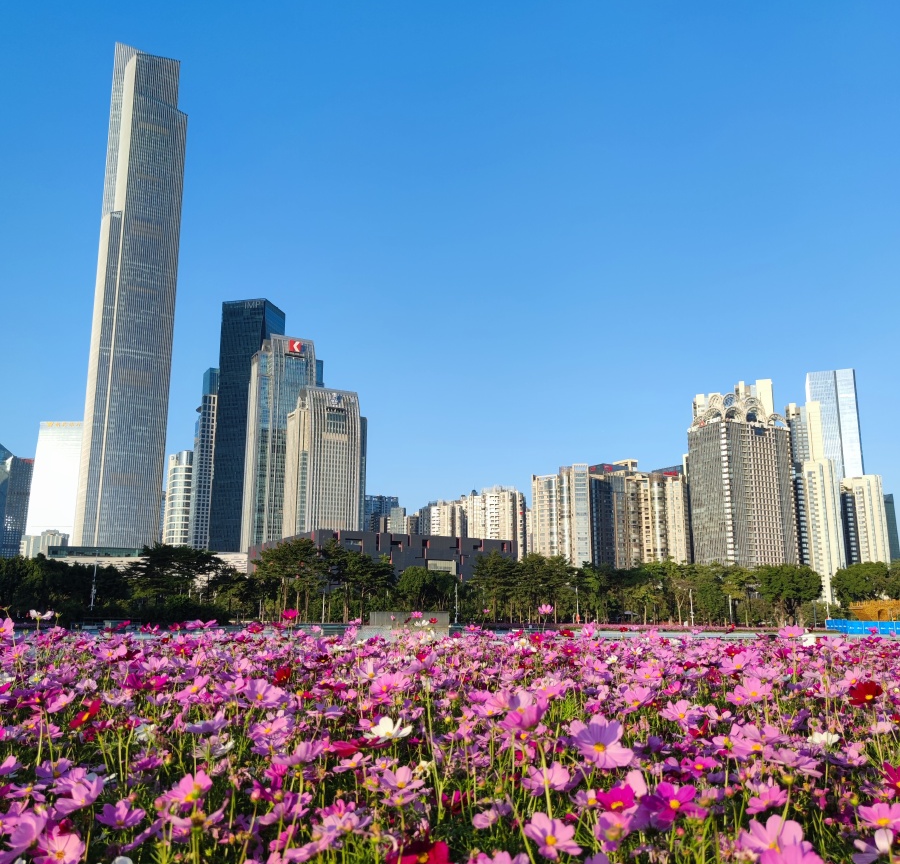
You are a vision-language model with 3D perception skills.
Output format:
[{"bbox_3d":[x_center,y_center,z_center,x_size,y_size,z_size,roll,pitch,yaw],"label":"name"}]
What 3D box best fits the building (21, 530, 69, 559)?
[{"bbox_3d":[-434.315,149.076,888.564,46.000,85.394,36.000,7,-14,-29],"label":"building"}]

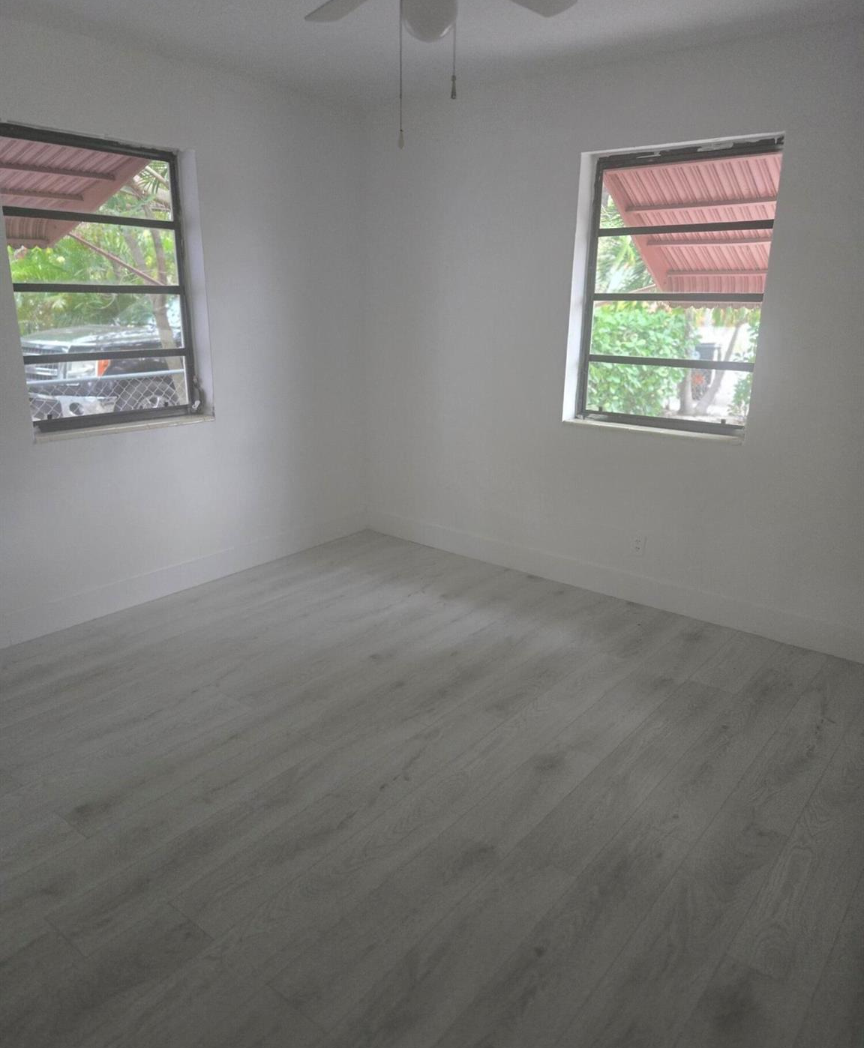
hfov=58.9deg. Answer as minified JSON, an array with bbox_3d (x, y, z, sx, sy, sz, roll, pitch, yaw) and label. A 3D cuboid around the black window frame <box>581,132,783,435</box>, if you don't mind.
[{"bbox_3d":[1.128,-1.069,3.583,0.900,1.240,0.065,14,21,37],"label":"black window frame"}]

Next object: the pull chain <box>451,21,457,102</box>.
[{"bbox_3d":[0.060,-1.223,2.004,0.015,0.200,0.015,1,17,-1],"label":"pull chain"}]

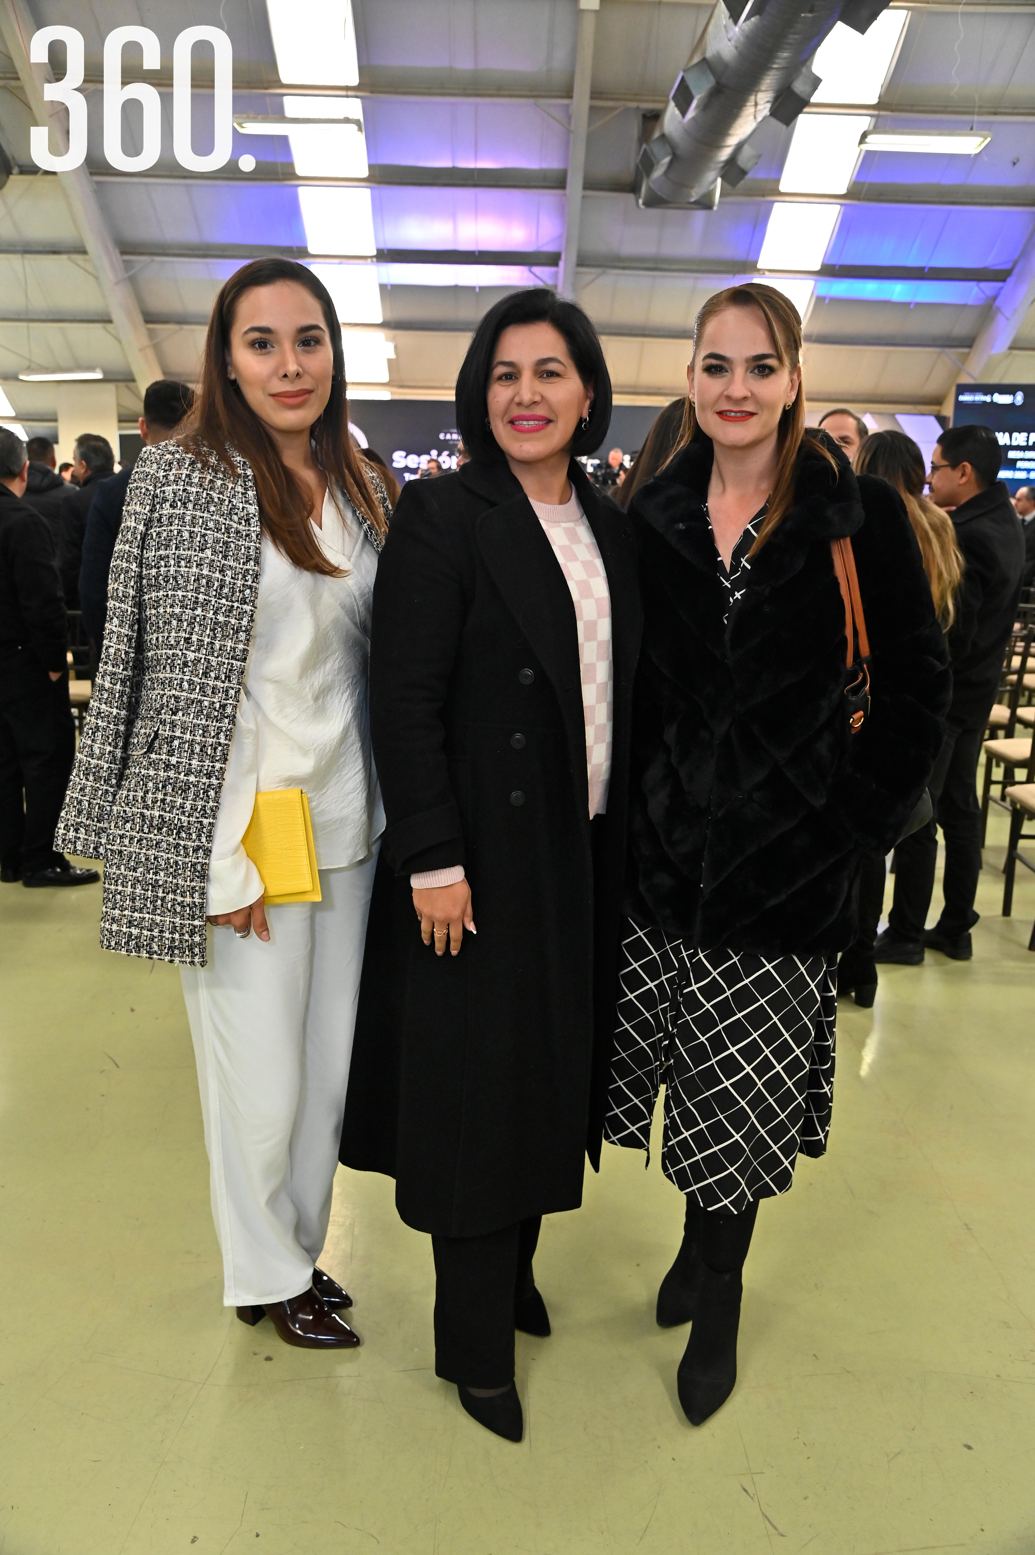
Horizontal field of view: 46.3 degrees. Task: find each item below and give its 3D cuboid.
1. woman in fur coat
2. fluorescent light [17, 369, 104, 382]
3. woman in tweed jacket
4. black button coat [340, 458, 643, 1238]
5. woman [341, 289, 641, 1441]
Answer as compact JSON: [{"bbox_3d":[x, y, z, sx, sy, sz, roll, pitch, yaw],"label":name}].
[{"bbox_3d":[0.377,0.124,1.871,0.553,1.666,0.435,5,11,16],"label":"woman in fur coat"},{"bbox_3d":[-6.384,-5.623,16.900,1.230,0.110,0.250,3,11,8],"label":"fluorescent light"},{"bbox_3d":[-0.433,0.083,1.898,0.524,1.690,0.415,-6,13,-35],"label":"woman in tweed jacket"},{"bbox_3d":[-0.033,0.114,1.876,0.504,1.176,0.405,-3,11,-22],"label":"black button coat"},{"bbox_3d":[-0.028,0.121,1.862,0.504,1.651,0.445,-3,11,-22],"label":"woman"}]

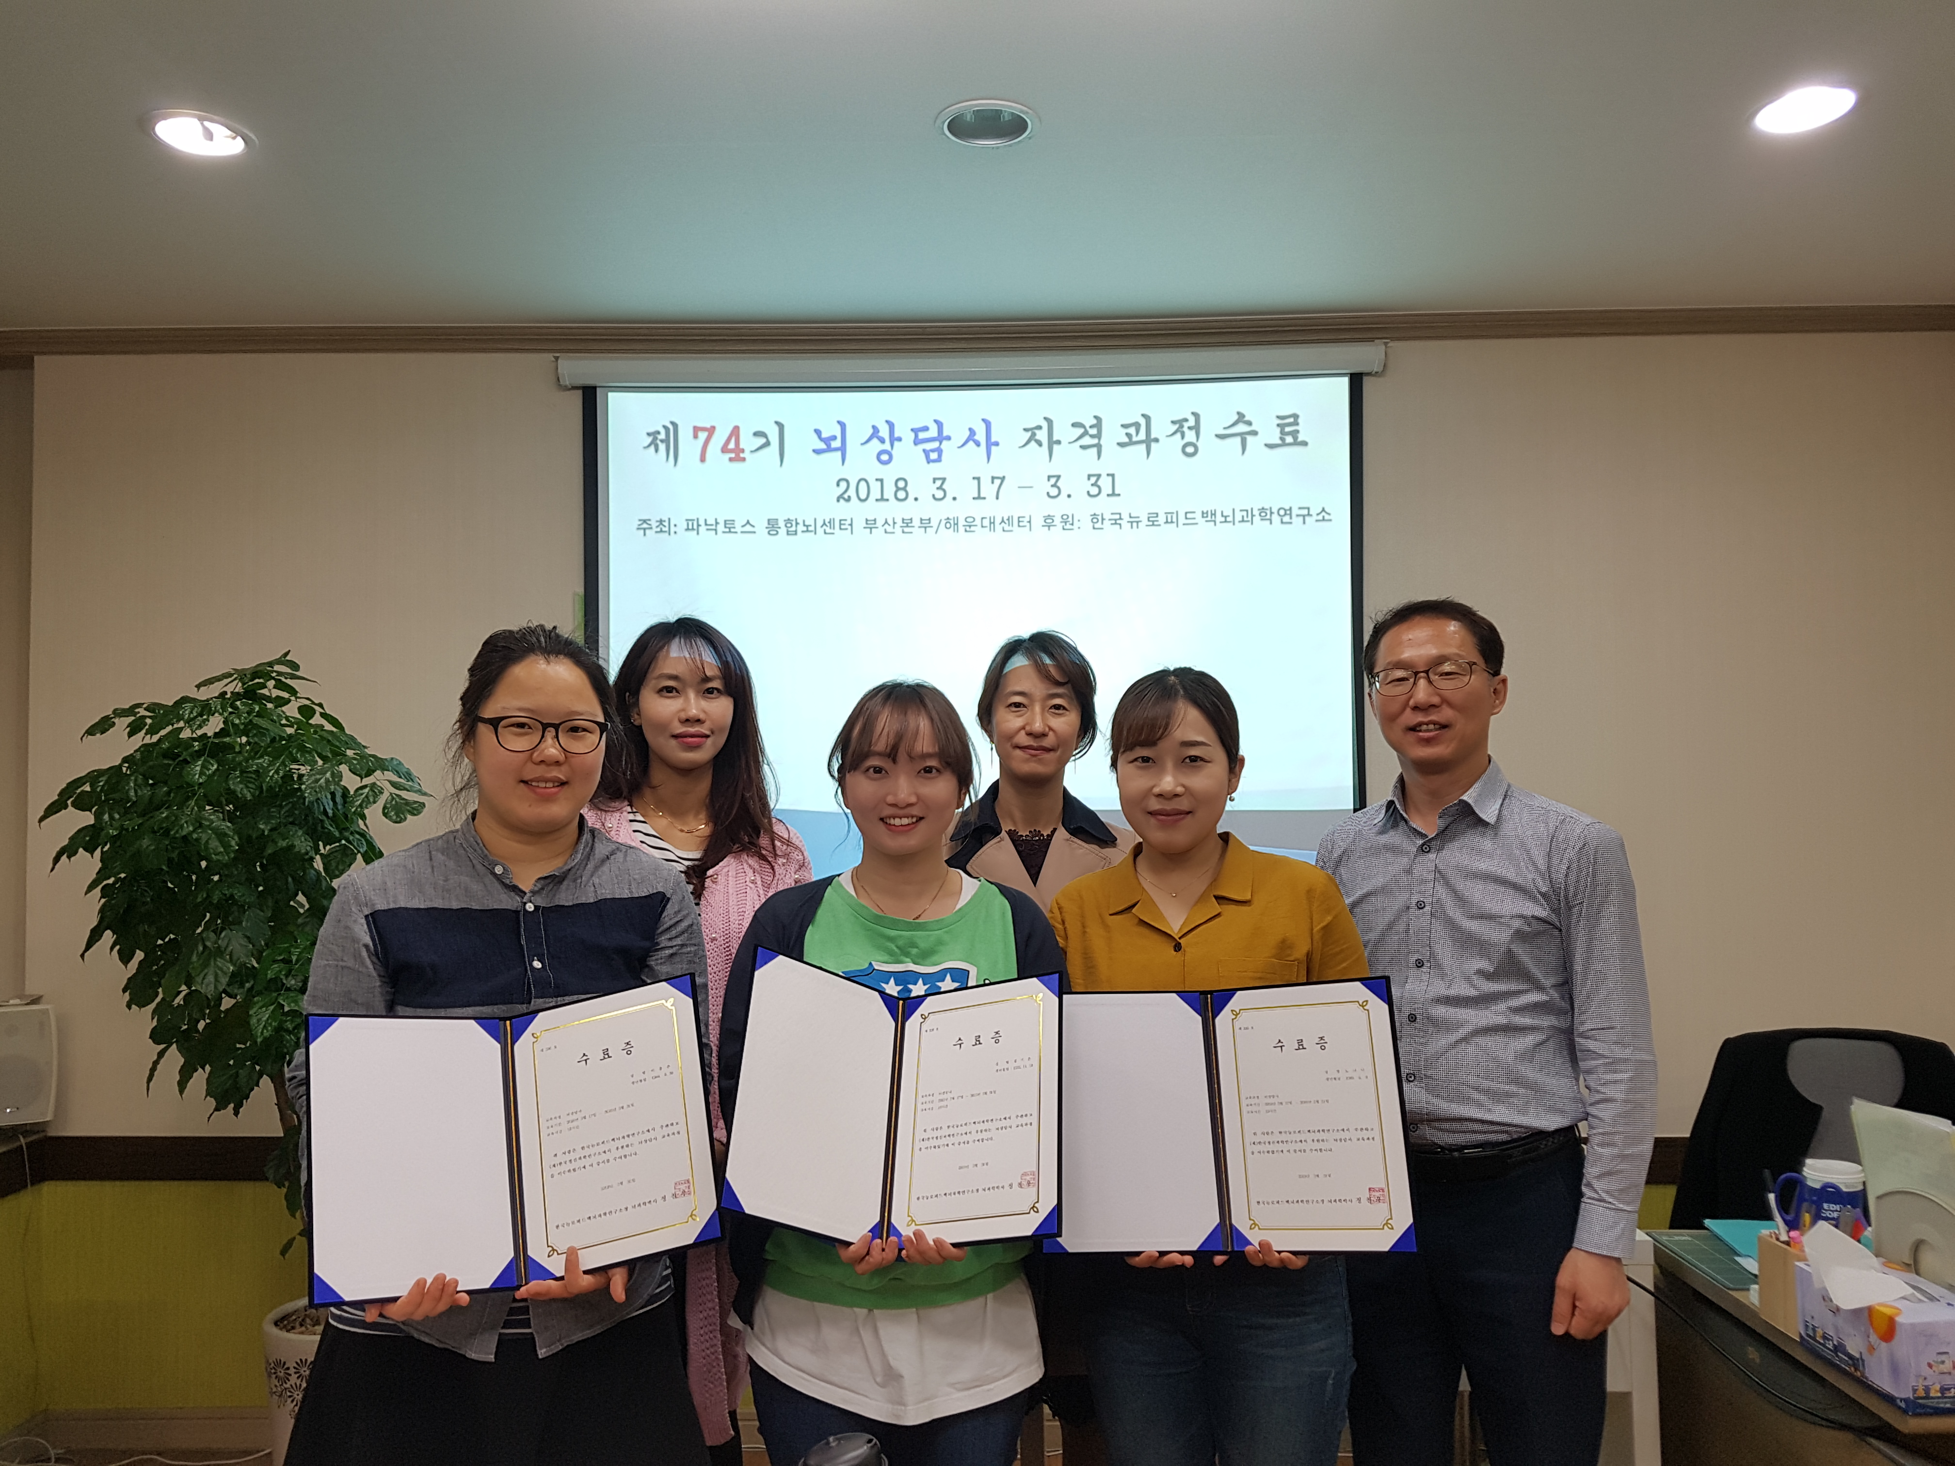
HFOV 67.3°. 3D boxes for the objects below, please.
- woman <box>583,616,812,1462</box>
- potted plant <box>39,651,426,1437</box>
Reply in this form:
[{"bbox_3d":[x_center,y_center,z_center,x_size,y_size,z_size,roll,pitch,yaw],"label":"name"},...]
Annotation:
[{"bbox_3d":[-0.431,0.673,2.160,0.460,1.680,0.300,0,-1,-5],"label":"woman"},{"bbox_3d":[-1.371,0.693,2.710,0.710,1.660,0.670,0,-1,0],"label":"potted plant"}]

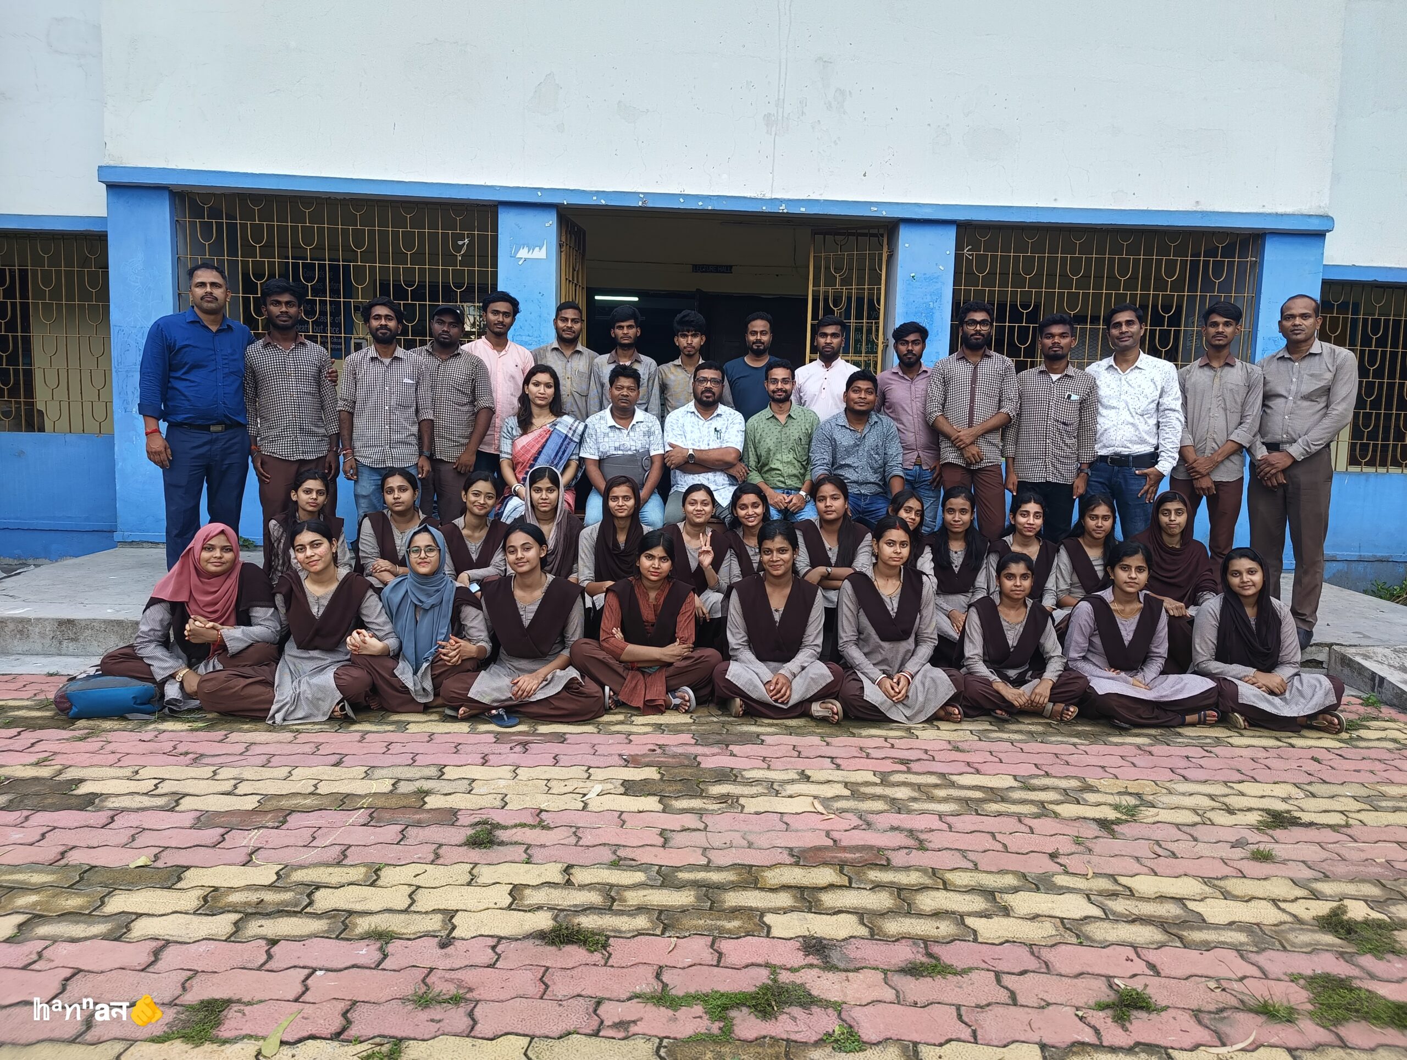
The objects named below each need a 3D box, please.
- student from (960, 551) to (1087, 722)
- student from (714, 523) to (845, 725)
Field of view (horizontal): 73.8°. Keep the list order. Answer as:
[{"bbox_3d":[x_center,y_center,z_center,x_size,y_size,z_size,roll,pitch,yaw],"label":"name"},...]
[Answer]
[{"bbox_3d":[1.373,0.429,4.026,0.540,0.665,0.560,3,6,11],"label":"student"},{"bbox_3d":[0.314,0.345,3.966,0.560,0.768,0.590,1,5,0],"label":"student"}]

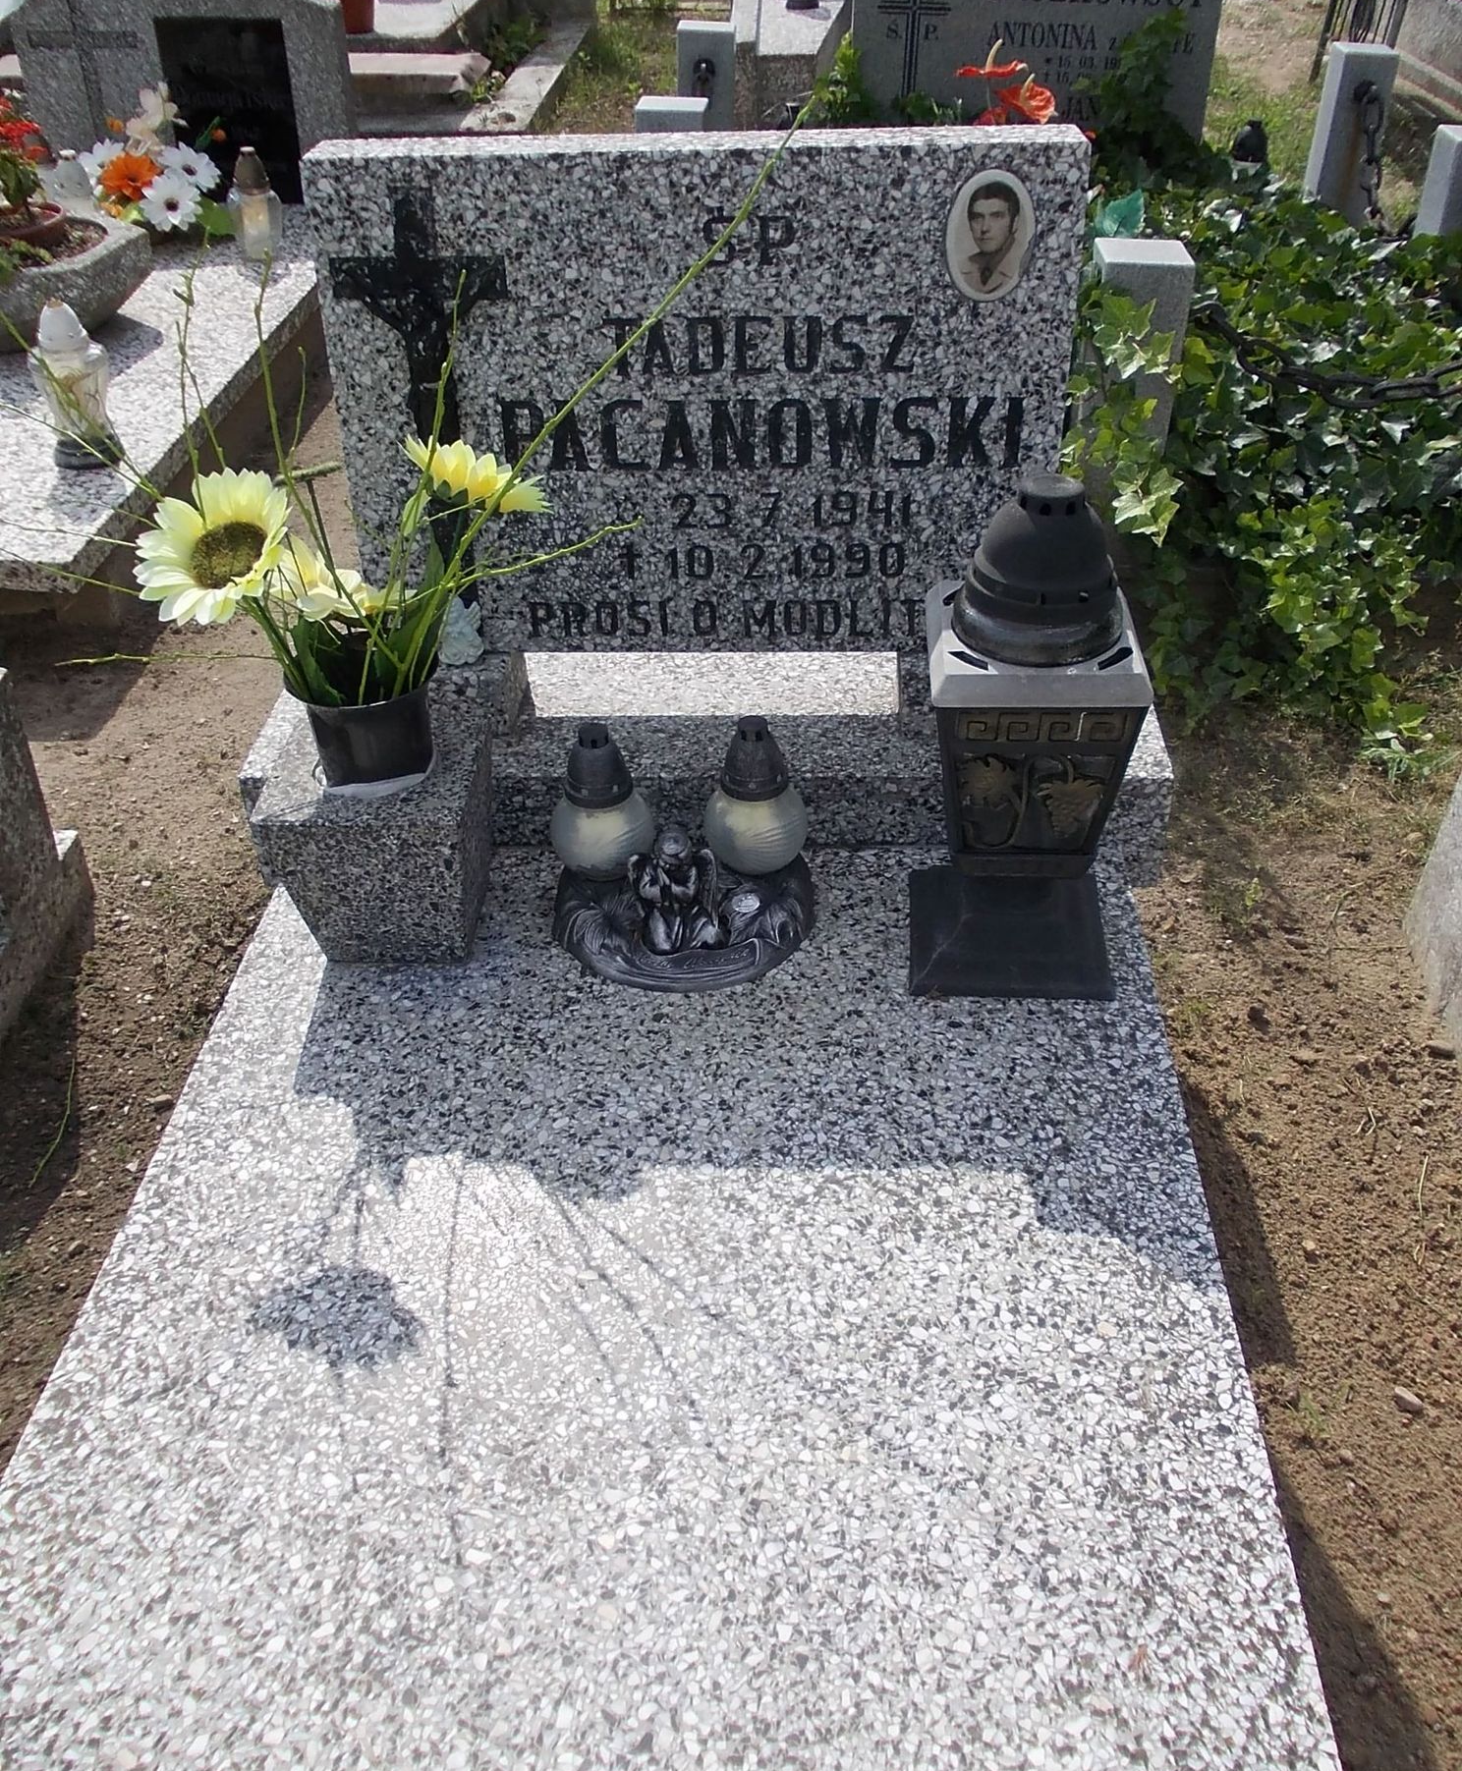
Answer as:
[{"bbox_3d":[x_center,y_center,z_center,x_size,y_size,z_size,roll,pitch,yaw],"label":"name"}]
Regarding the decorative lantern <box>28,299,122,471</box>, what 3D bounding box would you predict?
[{"bbox_3d":[-0.979,-0.753,2.345,0.117,0.226,0.114,0,38,4],"label":"decorative lantern"}]

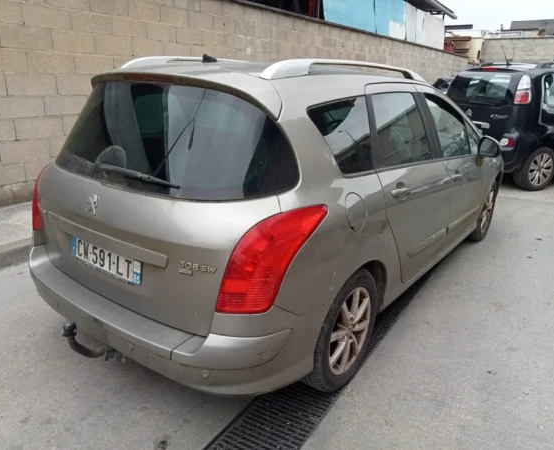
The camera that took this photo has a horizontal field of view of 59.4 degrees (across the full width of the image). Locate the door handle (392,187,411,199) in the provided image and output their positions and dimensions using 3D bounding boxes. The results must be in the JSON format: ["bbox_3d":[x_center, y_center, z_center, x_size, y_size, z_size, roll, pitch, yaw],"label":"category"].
[{"bbox_3d":[0.658,-0.174,2.575,0.050,0.050,0.230,13,16,34],"label":"door handle"}]

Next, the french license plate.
[{"bbox_3d":[-0.787,0.158,2.202,0.520,0.110,0.015,13,15,34],"label":"french license plate"}]

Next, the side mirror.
[{"bbox_3d":[1.633,-0.608,3.735,0.200,0.170,0.120,13,23,34],"label":"side mirror"}]

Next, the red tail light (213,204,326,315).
[{"bbox_3d":[-0.017,0.124,1.934,0.240,0.360,0.500,13,23,34],"label":"red tail light"}]

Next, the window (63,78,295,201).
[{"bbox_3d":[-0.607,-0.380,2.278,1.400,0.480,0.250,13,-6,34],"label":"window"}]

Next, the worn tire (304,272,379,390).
[{"bbox_3d":[0.308,0.526,2.551,0.220,0.630,0.630,13,23,34],"label":"worn tire"}]

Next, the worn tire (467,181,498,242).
[{"bbox_3d":[1.909,-0.174,4.621,0.220,0.630,0.630,13,23,34],"label":"worn tire"}]

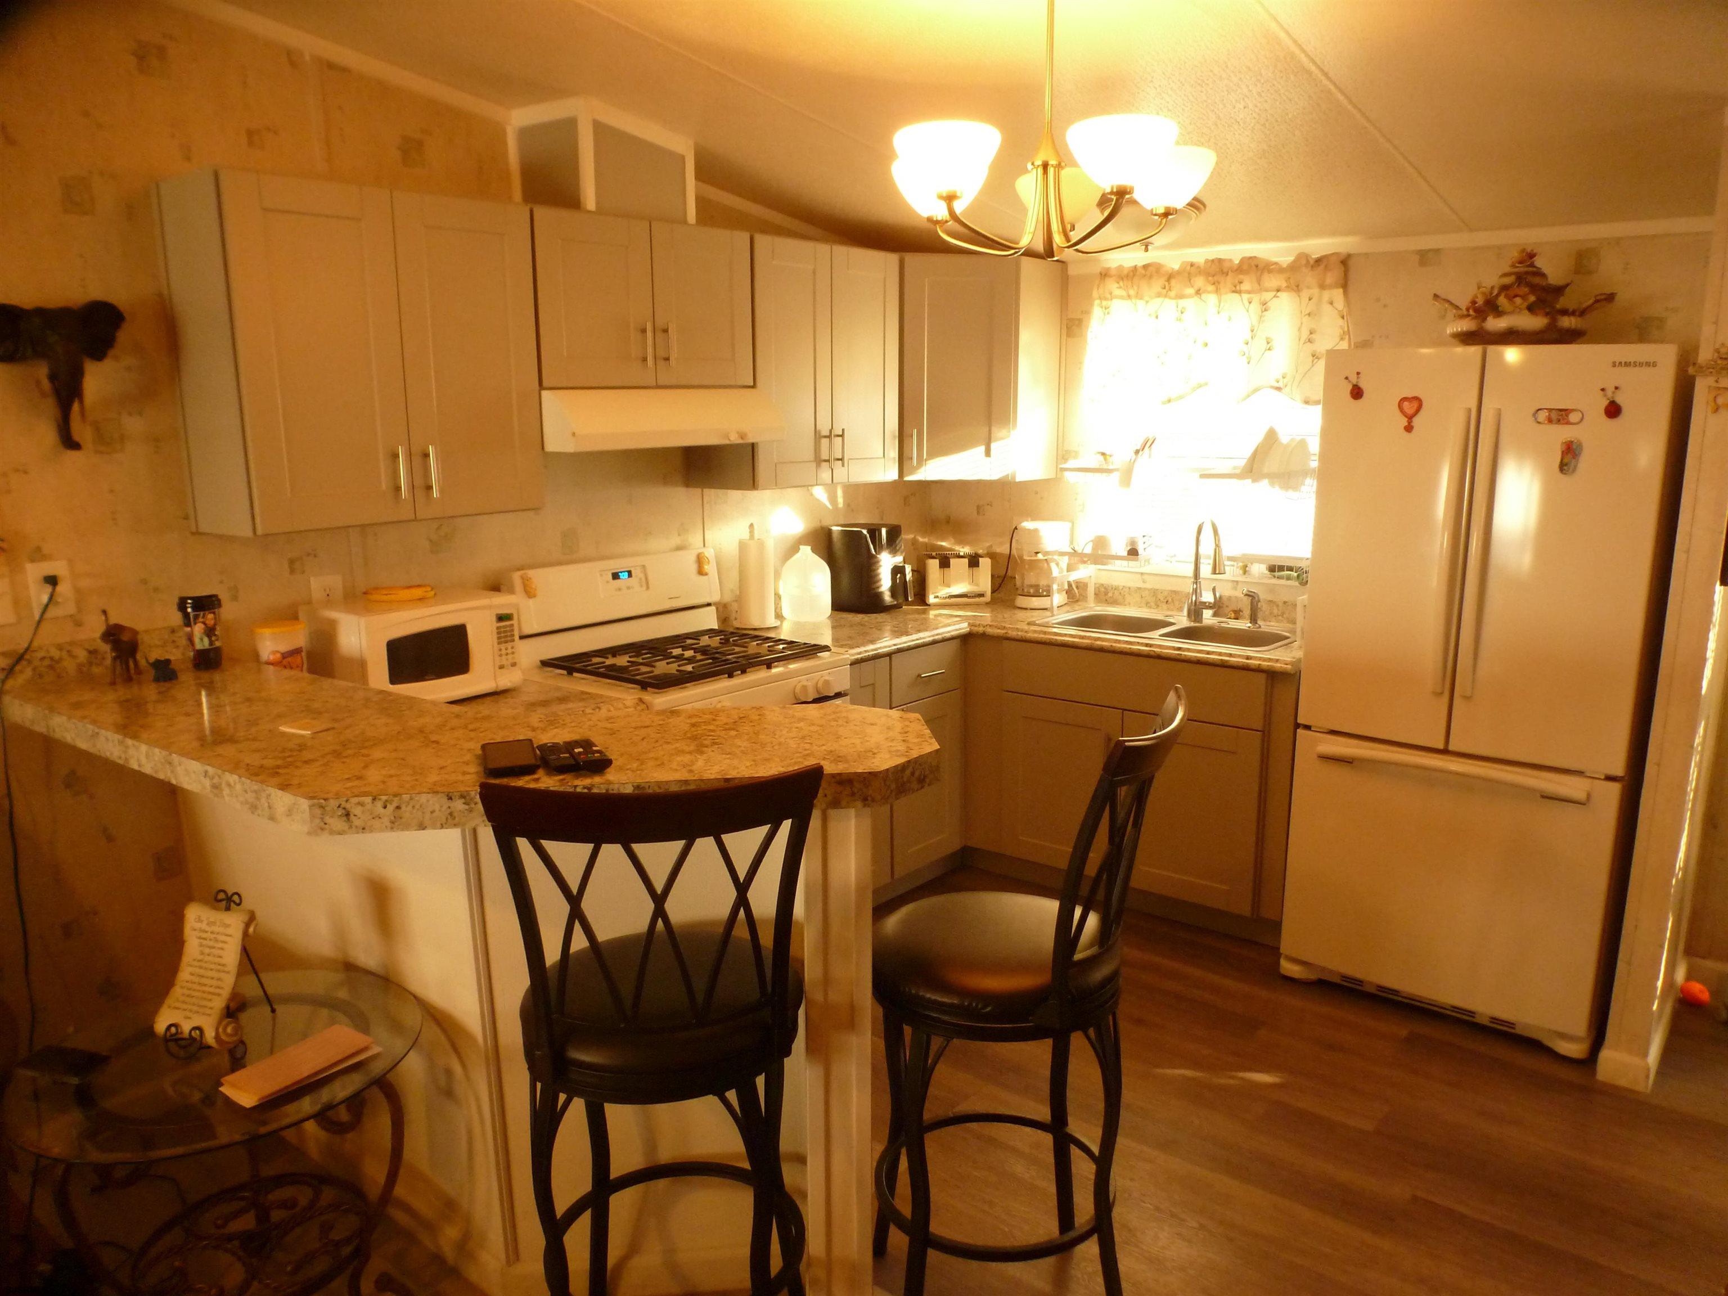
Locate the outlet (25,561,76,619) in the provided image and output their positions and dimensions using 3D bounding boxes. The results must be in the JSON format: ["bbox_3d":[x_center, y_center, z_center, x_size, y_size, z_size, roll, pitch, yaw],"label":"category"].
[{"bbox_3d":[-1.700,-0.122,2.507,0.012,0.117,0.073,9,15,39],"label":"outlet"}]

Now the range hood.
[{"bbox_3d":[-0.646,-0.655,3.398,0.440,0.157,0.760,9,15,39],"label":"range hood"}]

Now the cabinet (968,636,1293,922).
[{"bbox_3d":[1.012,0.361,4.102,1.136,0.798,0.626,9,15,38],"label":"cabinet"}]

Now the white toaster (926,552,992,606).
[{"bbox_3d":[0.341,-0.265,4.450,0.240,0.178,0.200,-1,12,-2],"label":"white toaster"}]

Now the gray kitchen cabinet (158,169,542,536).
[{"bbox_3d":[-1.200,-0.695,2.906,0.335,0.760,0.749,10,16,40],"label":"gray kitchen cabinet"}]

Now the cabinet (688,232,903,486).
[{"bbox_3d":[-0.226,-0.921,3.951,0.319,0.743,0.692,9,15,39],"label":"cabinet"}]

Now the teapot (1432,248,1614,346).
[{"bbox_3d":[1.725,-0.910,3.136,0.434,0.268,0.253,9,15,37],"label":"teapot"}]

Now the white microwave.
[{"bbox_3d":[-1.127,0.001,3.019,0.300,0.243,0.430,11,16,43],"label":"white microwave"}]

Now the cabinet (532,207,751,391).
[{"bbox_3d":[-0.705,-0.971,3.432,0.335,0.442,0.765,10,16,40],"label":"cabinet"}]

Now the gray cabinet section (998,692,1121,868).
[{"bbox_3d":[0.807,0.405,4.122,0.441,0.569,0.577,8,14,38],"label":"gray cabinet section"}]

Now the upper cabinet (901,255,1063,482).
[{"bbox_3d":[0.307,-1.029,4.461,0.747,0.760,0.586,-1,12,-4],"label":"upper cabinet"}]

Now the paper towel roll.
[{"bbox_3d":[-0.361,-0.243,4.007,0.145,0.330,0.145,0,12,0],"label":"paper towel roll"}]

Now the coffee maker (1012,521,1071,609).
[{"bbox_3d":[0.654,-0.303,4.325,0.150,0.300,0.200,7,14,31],"label":"coffee maker"}]

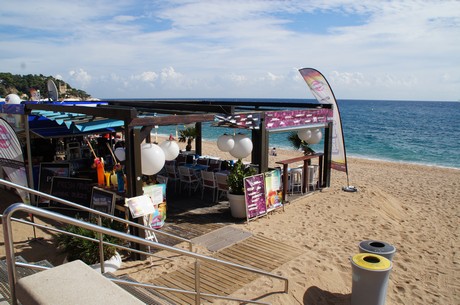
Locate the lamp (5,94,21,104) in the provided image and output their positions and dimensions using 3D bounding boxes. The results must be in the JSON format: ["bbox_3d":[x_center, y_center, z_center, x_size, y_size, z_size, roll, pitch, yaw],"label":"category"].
[{"bbox_3d":[-6.232,-1.477,9.896,0.375,0.375,0.375,0,9,0],"label":"lamp"}]

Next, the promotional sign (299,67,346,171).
[{"bbox_3d":[2.995,-1.046,11.136,1.653,3.304,0.150,4,10,24],"label":"promotional sign"}]

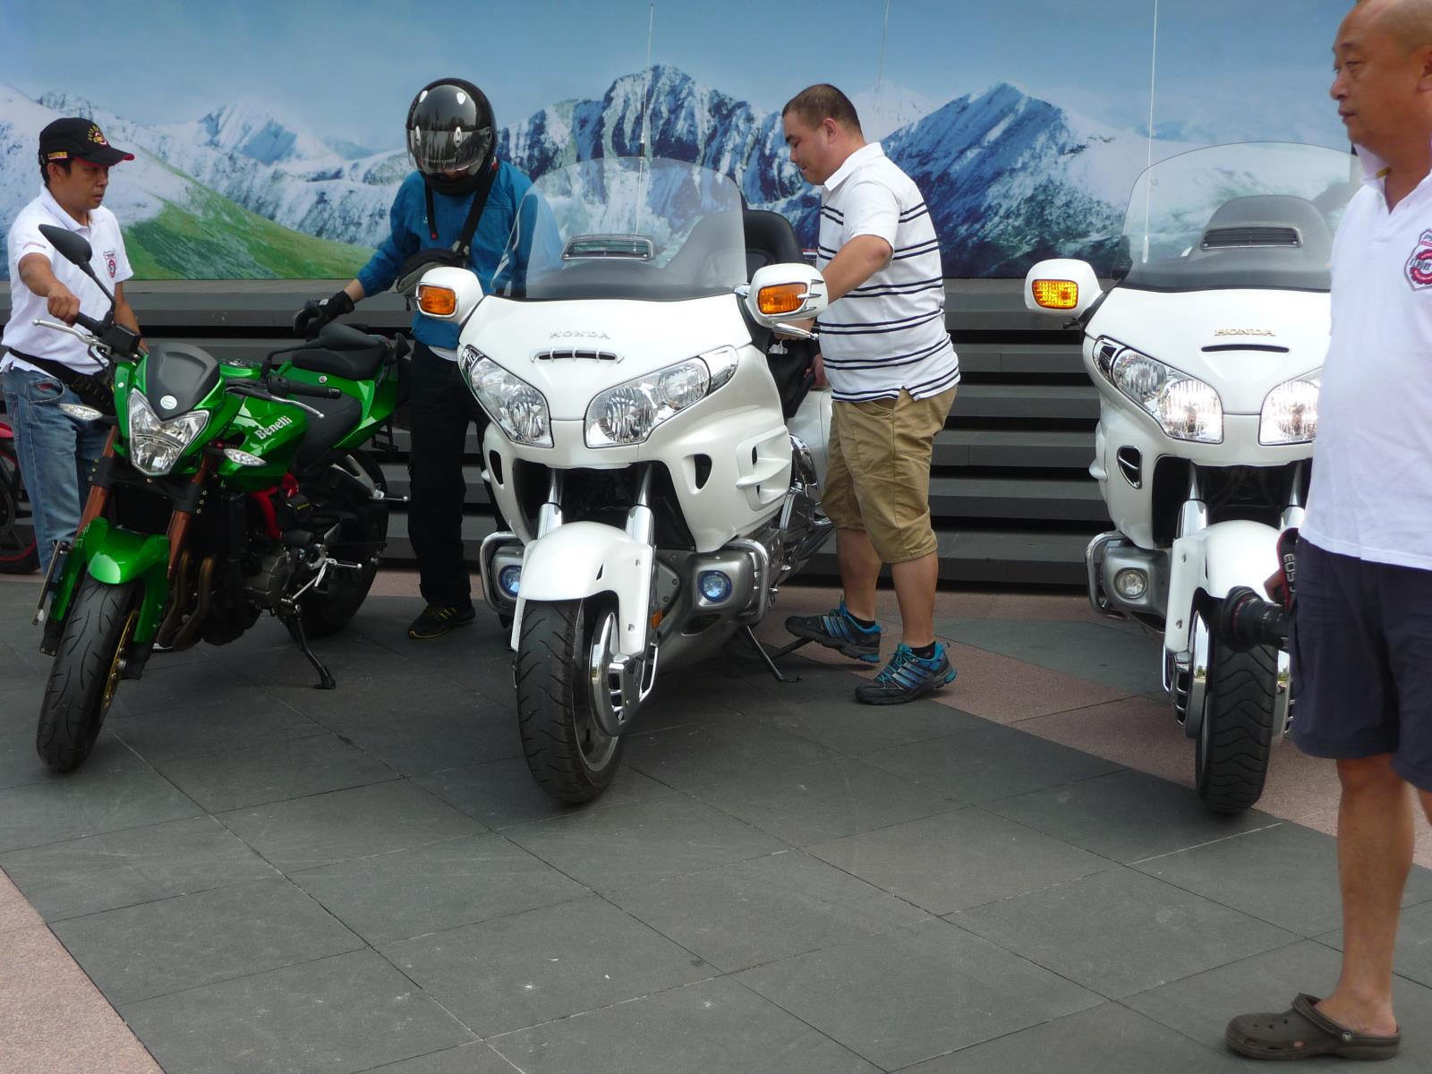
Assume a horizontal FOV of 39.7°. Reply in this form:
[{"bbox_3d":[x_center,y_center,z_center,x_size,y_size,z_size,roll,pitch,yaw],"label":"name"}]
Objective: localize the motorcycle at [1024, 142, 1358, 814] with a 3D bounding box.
[{"bbox_3d":[1.503,-0.286,5.323,1.020,1.500,2.630,2,11,20],"label":"motorcycle"}]

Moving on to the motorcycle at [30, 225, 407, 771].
[{"bbox_3d":[-1.383,-0.157,5.726,0.860,1.250,2.130,9,13,13],"label":"motorcycle"}]

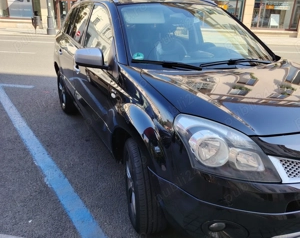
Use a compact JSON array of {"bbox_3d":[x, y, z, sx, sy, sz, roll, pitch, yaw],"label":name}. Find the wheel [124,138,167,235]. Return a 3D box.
[{"bbox_3d":[-0.047,0.484,2.080,0.225,0.700,0.700,-3,22,-12],"label":"wheel"}]

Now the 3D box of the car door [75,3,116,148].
[{"bbox_3d":[-0.474,-0.461,2.621,0.277,1.178,1.188,-9,24,-25],"label":"car door"}]

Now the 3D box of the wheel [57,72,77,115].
[{"bbox_3d":[-1.246,-0.421,4.279,0.225,0.700,0.700,-9,24,-25],"label":"wheel"}]

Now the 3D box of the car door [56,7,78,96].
[{"bbox_3d":[-0.985,-0.851,3.555,0.257,1.148,1.119,-9,24,-25],"label":"car door"}]

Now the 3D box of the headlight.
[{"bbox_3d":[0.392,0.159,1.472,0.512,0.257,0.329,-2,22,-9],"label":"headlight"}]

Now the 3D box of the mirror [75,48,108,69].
[{"bbox_3d":[-0.459,-0.468,2.183,0.267,0.188,0.158,-9,24,-25],"label":"mirror"}]

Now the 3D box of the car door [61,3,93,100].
[{"bbox_3d":[-0.962,-0.834,3.514,0.257,1.148,1.059,-9,24,-25],"label":"car door"}]

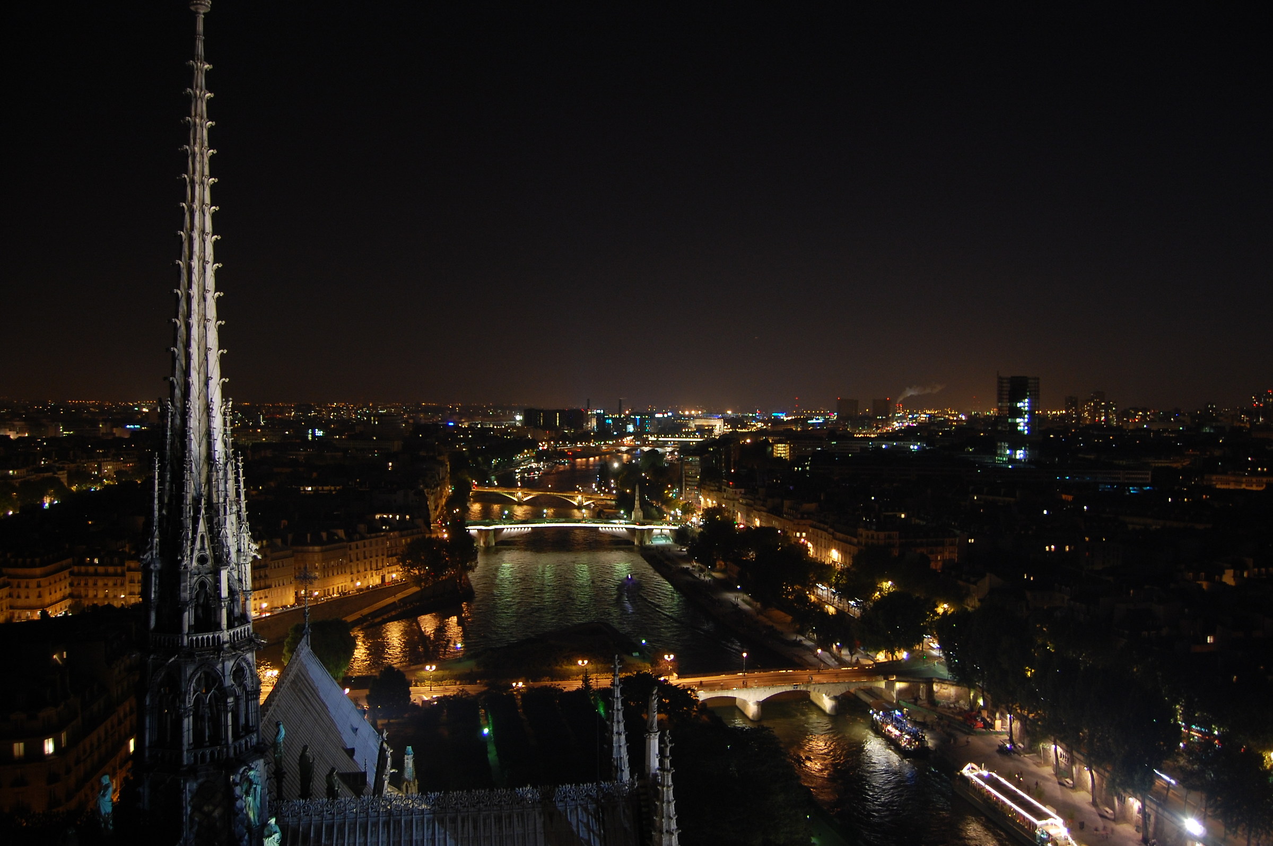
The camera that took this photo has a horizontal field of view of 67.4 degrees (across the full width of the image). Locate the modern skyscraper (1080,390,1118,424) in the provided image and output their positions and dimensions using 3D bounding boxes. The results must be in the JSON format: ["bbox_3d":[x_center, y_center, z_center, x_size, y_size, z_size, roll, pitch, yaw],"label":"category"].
[{"bbox_3d":[1186.000,-38.522,2449.718,82.000,88.000,45.000,1,1,26],"label":"modern skyscraper"}]

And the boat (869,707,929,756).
[{"bbox_3d":[59.500,69.862,217.226,6.000,3.800,21.500,0,1,-7],"label":"boat"}]

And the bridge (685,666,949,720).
[{"bbox_3d":[42.254,67.464,239.794,66.000,7.800,12.500,0,1,-13],"label":"bridge"}]

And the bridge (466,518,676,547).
[{"bbox_3d":[-37.946,59.421,524.666,118.000,12.800,23.000,0,1,-3],"label":"bridge"}]

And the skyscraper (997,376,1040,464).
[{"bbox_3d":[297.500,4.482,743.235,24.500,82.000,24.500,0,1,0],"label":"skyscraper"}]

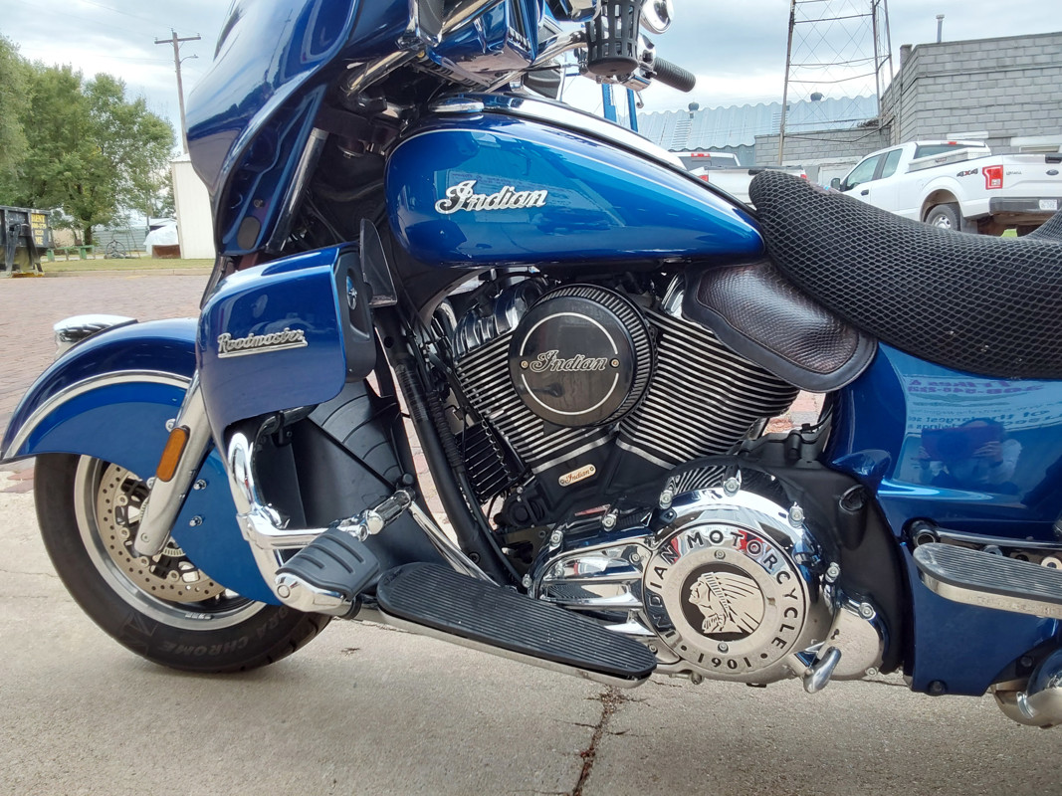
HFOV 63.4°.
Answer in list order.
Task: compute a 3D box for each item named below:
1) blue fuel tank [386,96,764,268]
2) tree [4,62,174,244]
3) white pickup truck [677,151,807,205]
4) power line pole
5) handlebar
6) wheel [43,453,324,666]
[{"bbox_3d":[0.073,-0.336,1.306,0.553,0.251,0.370,0,12,13],"label":"blue fuel tank"},{"bbox_3d":[-28.277,-15.380,55.105,10.200,12.095,9.500,-8,13,-25],"label":"tree"},{"bbox_3d":[3.081,-3.806,16.968,2.020,1.930,5.850,-5,12,-12],"label":"white pickup truck"},{"bbox_3d":[-15.210,-11.165,37.952,2.440,9.636,0.500,1,12,15],"label":"power line pole"},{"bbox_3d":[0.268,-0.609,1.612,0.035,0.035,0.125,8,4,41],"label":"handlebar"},{"bbox_3d":[-0.615,0.205,1.580,0.640,0.640,0.130,0,12,13],"label":"wheel"}]

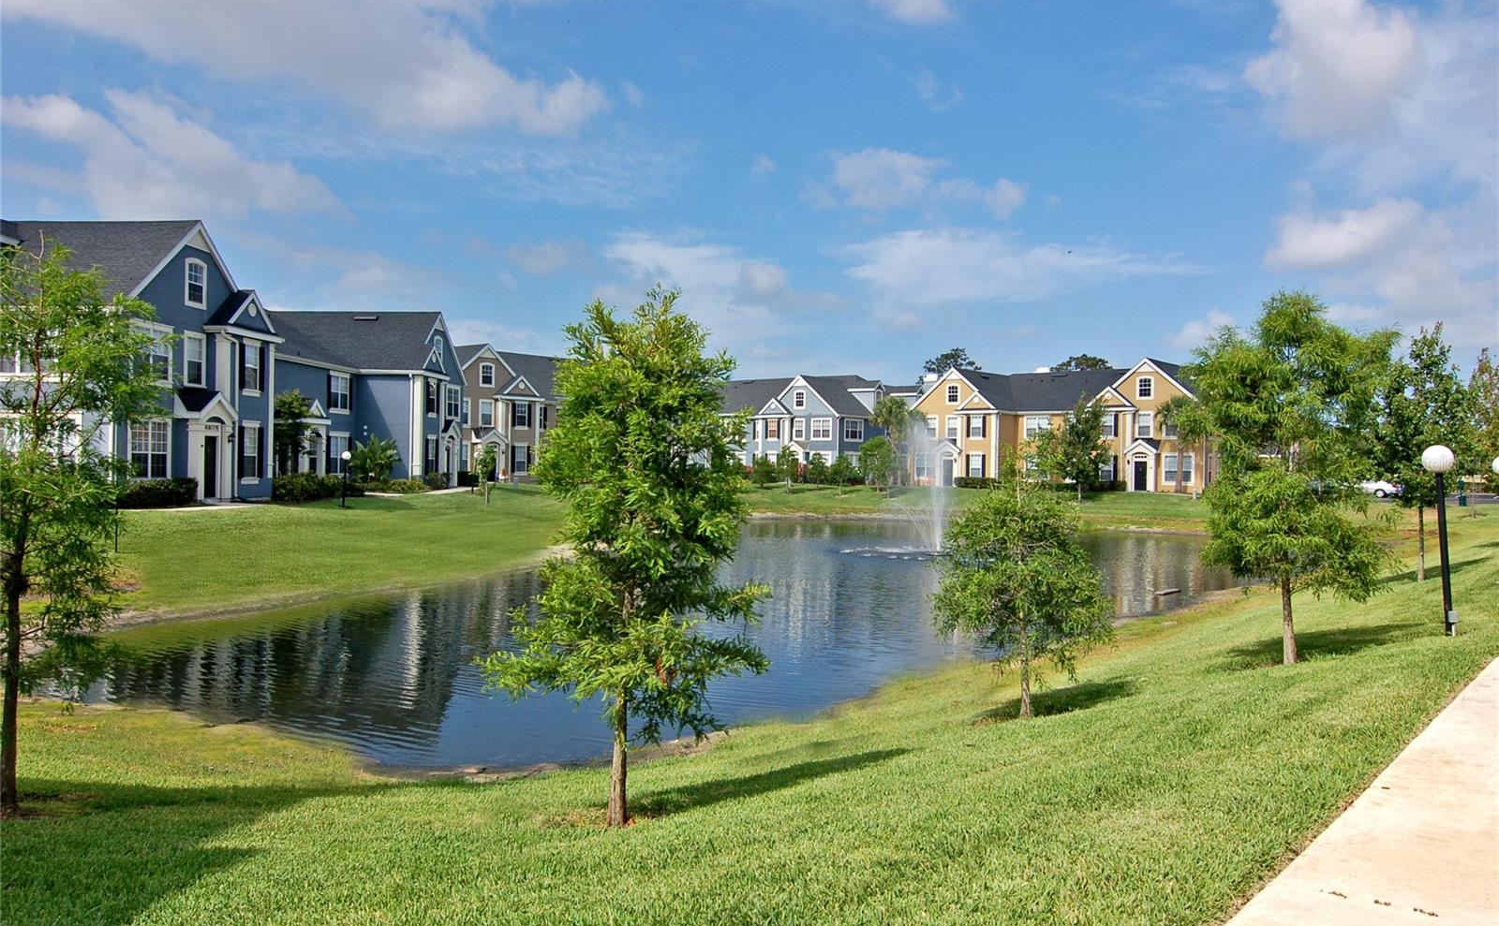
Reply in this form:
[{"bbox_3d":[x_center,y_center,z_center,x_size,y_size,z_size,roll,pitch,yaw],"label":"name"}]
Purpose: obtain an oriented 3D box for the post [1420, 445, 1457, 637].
[{"bbox_3d":[7.597,0.846,12.297,0.310,2.080,0.310,-4,-3,40],"label":"post"}]

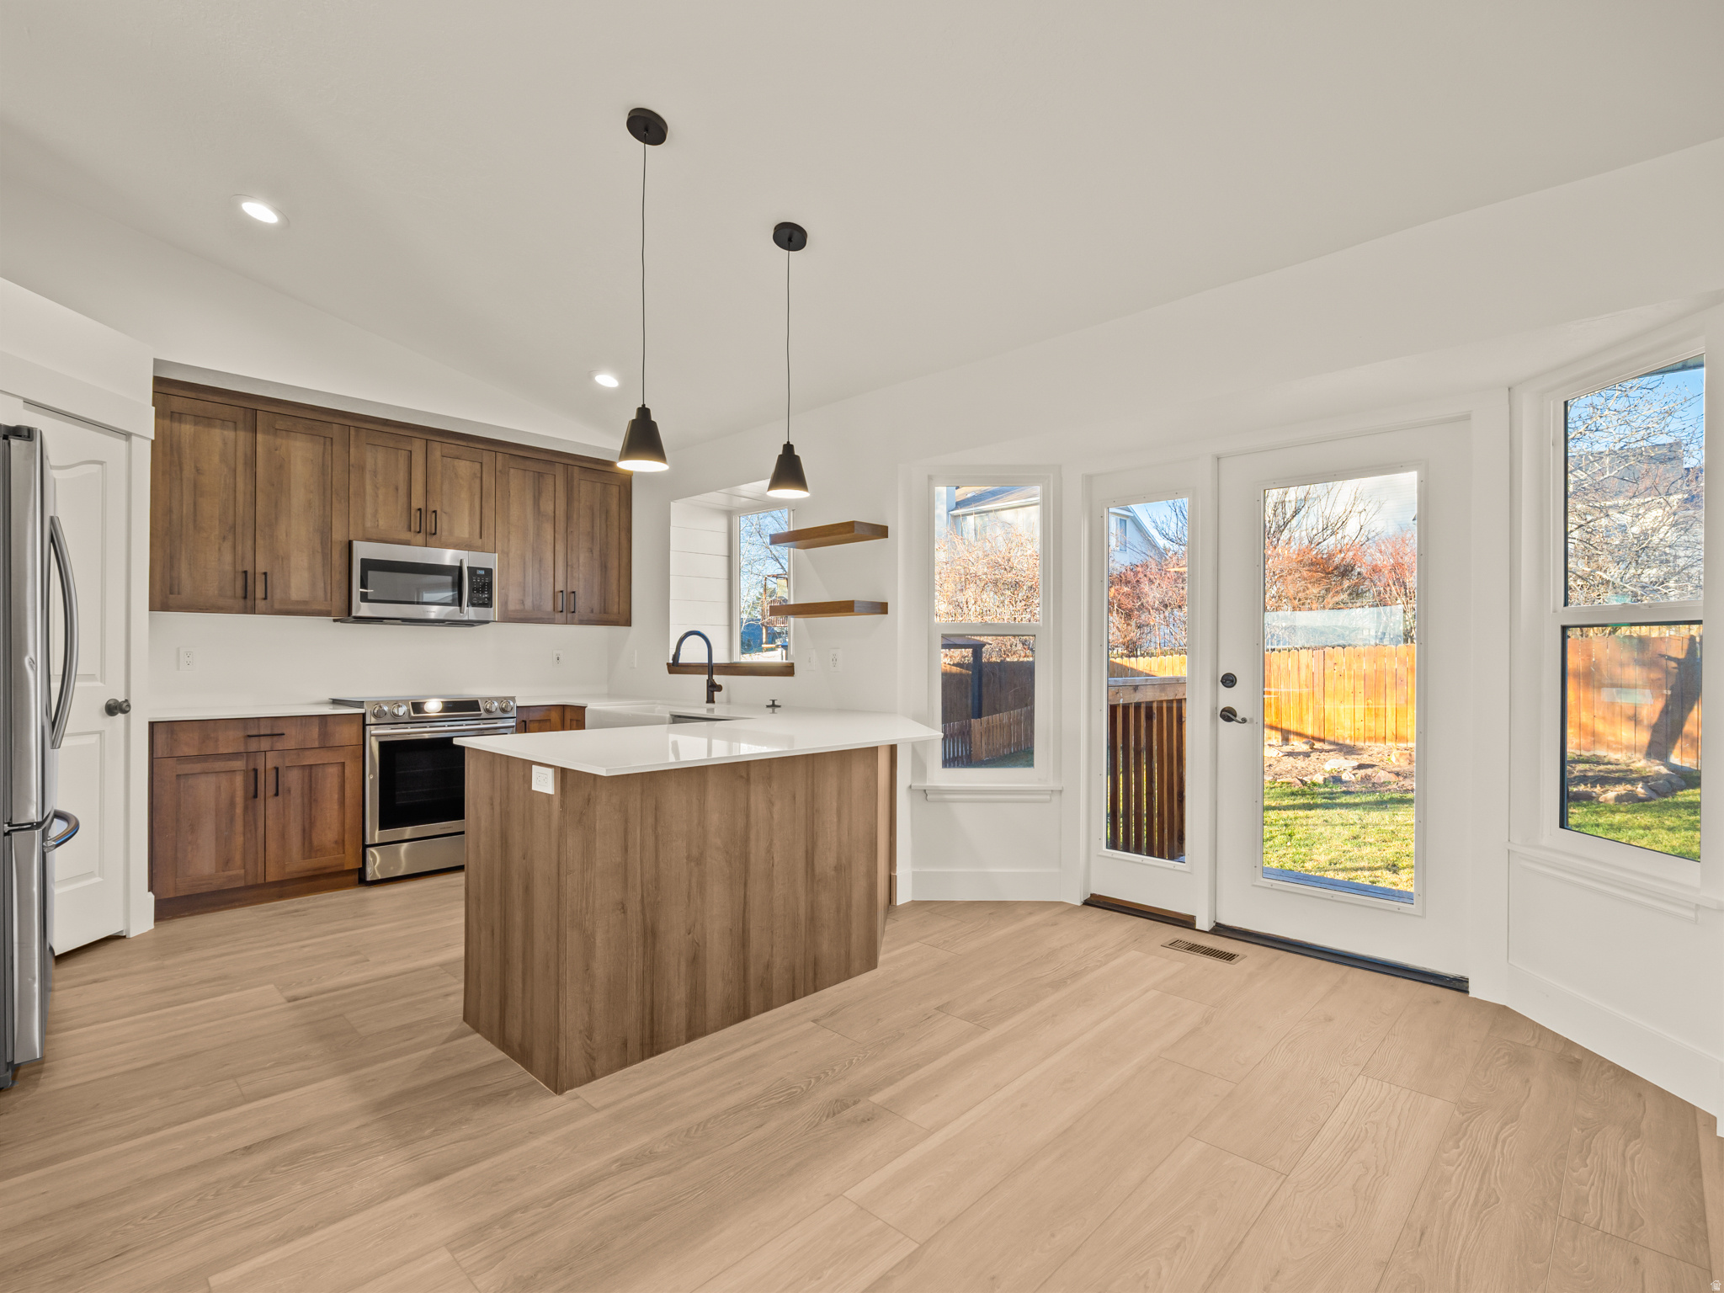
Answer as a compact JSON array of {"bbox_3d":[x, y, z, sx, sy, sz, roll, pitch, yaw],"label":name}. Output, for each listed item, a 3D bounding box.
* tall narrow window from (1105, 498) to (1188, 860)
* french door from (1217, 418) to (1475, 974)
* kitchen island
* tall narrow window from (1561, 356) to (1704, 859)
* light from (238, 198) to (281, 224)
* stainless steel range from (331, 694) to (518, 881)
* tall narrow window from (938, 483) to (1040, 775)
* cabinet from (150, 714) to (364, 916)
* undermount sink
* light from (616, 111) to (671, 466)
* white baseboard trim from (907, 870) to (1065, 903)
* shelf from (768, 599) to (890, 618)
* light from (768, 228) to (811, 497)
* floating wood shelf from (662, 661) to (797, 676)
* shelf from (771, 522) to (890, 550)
[{"bbox_3d":[1.329,0.157,3.739,0.396,1.657,0.070,0,0,45],"label":"tall narrow window"},{"bbox_3d":[1.892,0.196,3.205,0.900,2.030,0.045,0,0,44],"label":"french door"},{"bbox_3d":[-0.386,0.782,3.004,0.994,0.912,1.827,0,0,45],"label":"kitchen island"},{"bbox_3d":[2.318,-0.110,2.383,0.080,1.410,0.490,0,0,0],"label":"tall narrow window"},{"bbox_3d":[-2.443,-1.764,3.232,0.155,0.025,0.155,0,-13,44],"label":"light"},{"bbox_3d":[-2.458,0.758,4.502,0.689,0.941,0.758,0,0,45],"label":"stainless steel range"},{"bbox_3d":[0.616,-0.094,3.935,0.550,1.420,0.080,0,0,-1],"label":"tall narrow window"},{"bbox_3d":[-3.020,0.779,3.958,0.633,0.888,0.806,0,0,45],"label":"cabinet"},{"bbox_3d":[-1.050,0.463,4.283,0.800,0.240,0.480,0,0,44],"label":"undermount sink"},{"bbox_3d":[-0.662,-1.085,2.447,0.160,1.067,0.160,0,0,44],"label":"light"},{"bbox_3d":[0.608,1.163,3.866,0.740,0.150,0.016,0,0,-1],"label":"white baseboard trim"},{"bbox_3d":[-0.177,-0.182,3.970,0.620,0.055,0.230,0,0,44],"label":"shelf"},{"bbox_3d":[-0.259,-1.018,2.855,0.153,0.938,0.153,0,0,0],"label":"light"},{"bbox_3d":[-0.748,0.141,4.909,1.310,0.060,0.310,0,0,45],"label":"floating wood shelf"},{"bbox_3d":[-0.180,-0.553,4.019,0.631,0.058,0.245,0,0,45],"label":"shelf"}]

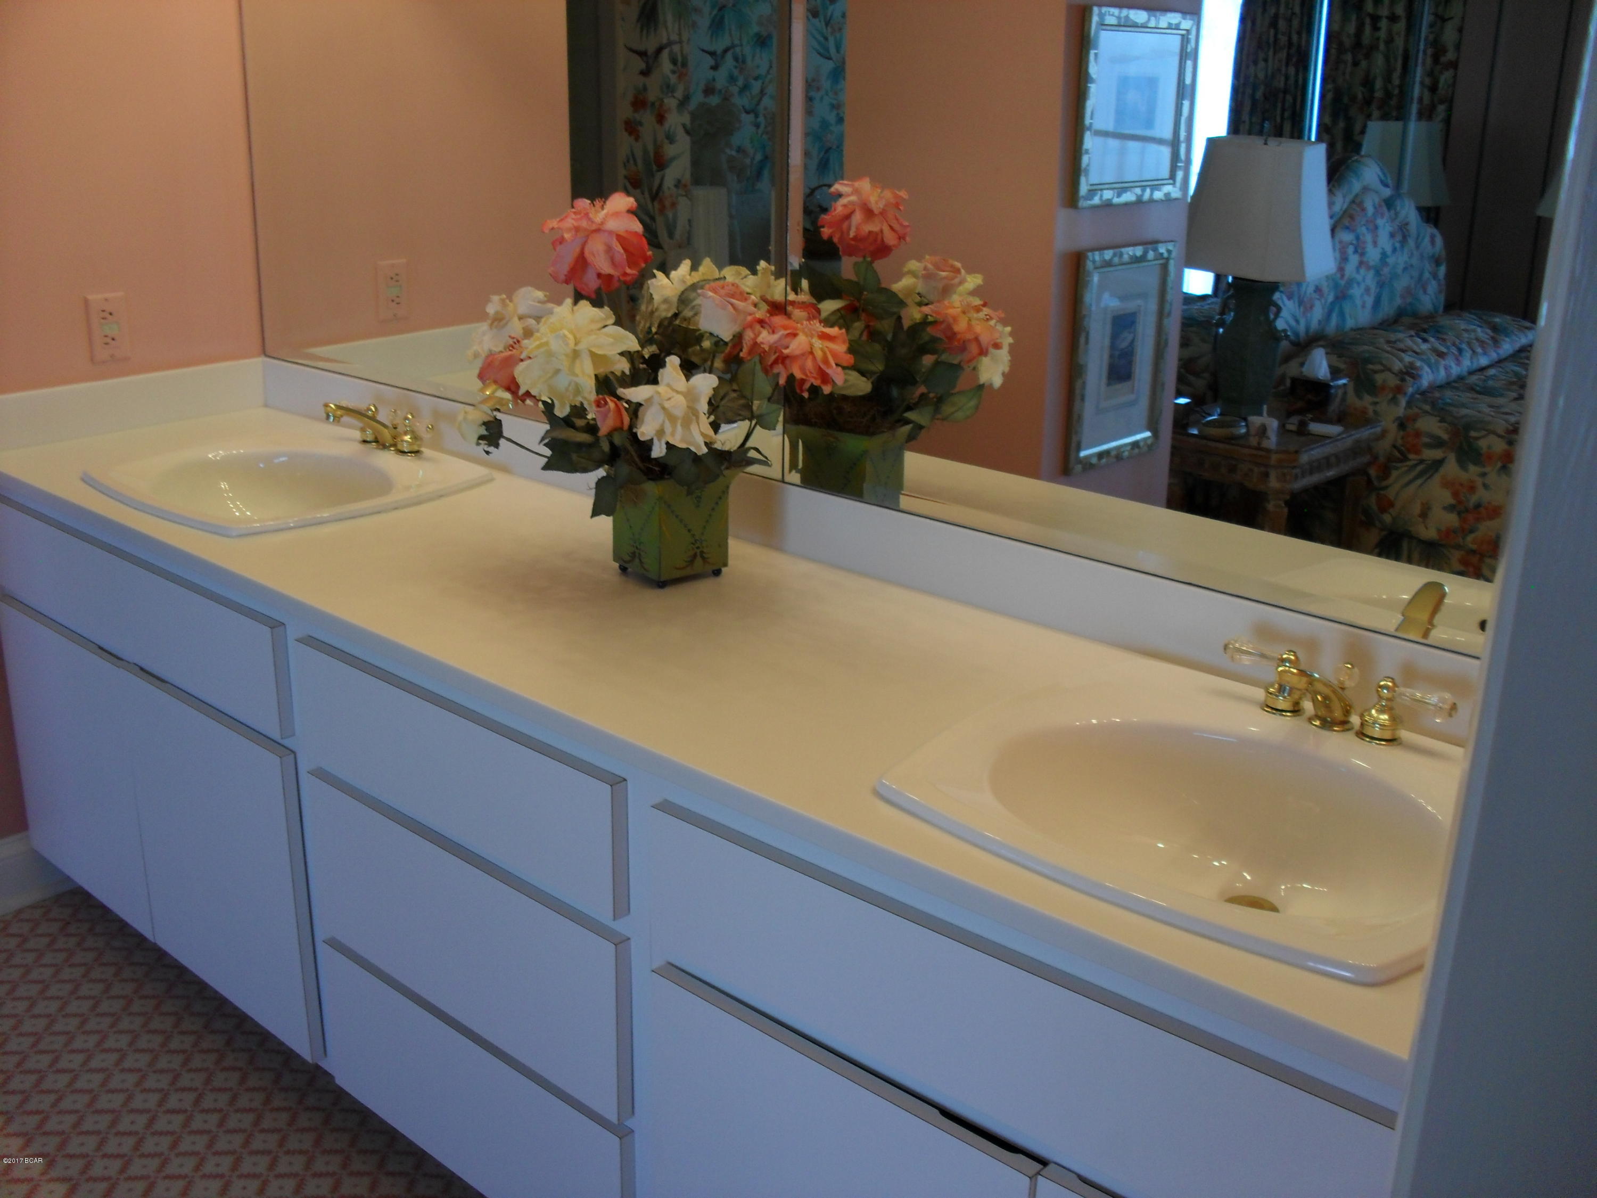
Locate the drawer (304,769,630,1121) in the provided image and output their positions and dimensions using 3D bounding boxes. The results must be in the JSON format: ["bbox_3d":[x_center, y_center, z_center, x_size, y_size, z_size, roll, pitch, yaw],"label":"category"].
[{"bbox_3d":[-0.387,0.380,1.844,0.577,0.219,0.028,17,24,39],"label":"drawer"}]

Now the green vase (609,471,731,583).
[{"bbox_3d":[-0.157,-0.096,1.975,0.115,0.137,0.115,-13,23,-37],"label":"green vase"}]

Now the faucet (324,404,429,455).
[{"bbox_3d":[-0.674,-0.268,2.509,0.240,0.090,0.148,17,24,39],"label":"faucet"}]

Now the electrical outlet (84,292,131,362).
[{"bbox_3d":[-1.145,-0.449,2.678,0.010,0.114,0.070,17,24,39],"label":"electrical outlet"}]

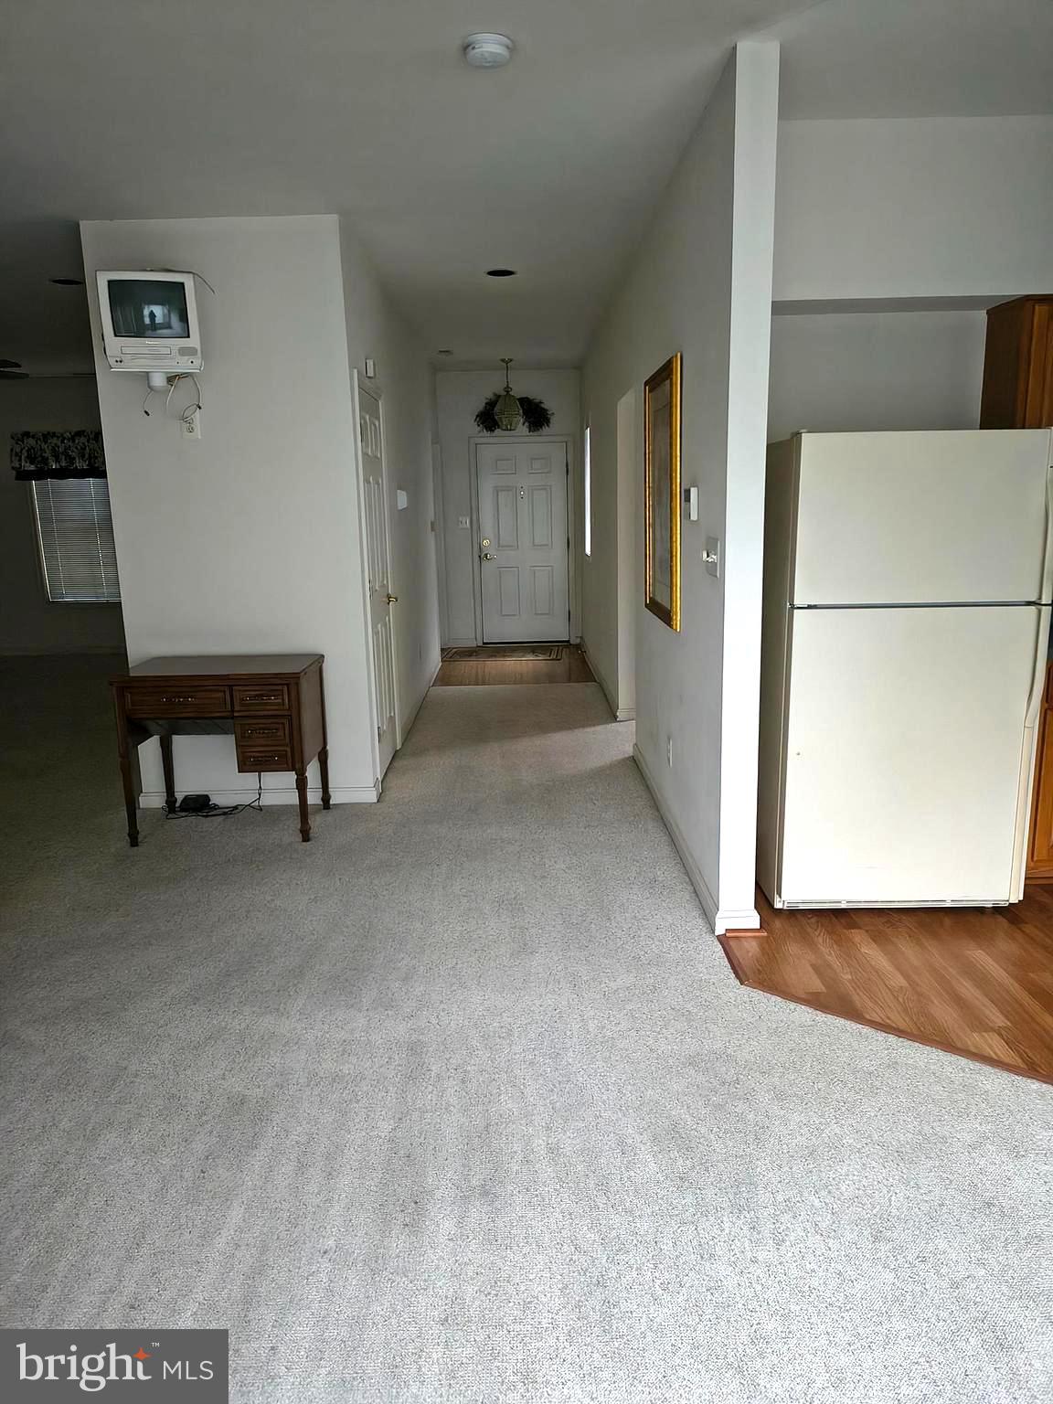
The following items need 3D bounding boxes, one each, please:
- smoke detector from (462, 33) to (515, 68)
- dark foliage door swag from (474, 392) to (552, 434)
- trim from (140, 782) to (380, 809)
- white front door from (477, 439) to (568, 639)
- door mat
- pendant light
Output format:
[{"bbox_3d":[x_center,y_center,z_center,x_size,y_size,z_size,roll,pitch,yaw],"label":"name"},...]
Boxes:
[{"bbox_3d":[-0.107,-1.851,2.771,0.147,0.042,0.147,-1,12,0],"label":"smoke detector"},{"bbox_3d":[-0.125,-2.874,9.699,0.776,0.389,0.170,-1,12,0],"label":"dark foliage door swag"},{"bbox_3d":[-1.351,0.483,4.928,1.194,0.080,0.020,-1,12,0],"label":"trim"},{"bbox_3d":[-0.022,-1.615,10.004,0.912,2.035,0.045,-1,12,0],"label":"white front door"},{"bbox_3d":[-0.231,-0.480,9.622,1.164,0.012,0.816,-1,12,0],"label":"door mat"},{"bbox_3d":[-0.173,-2.839,9.024,0.265,0.637,0.265,-1,12,0],"label":"pendant light"}]

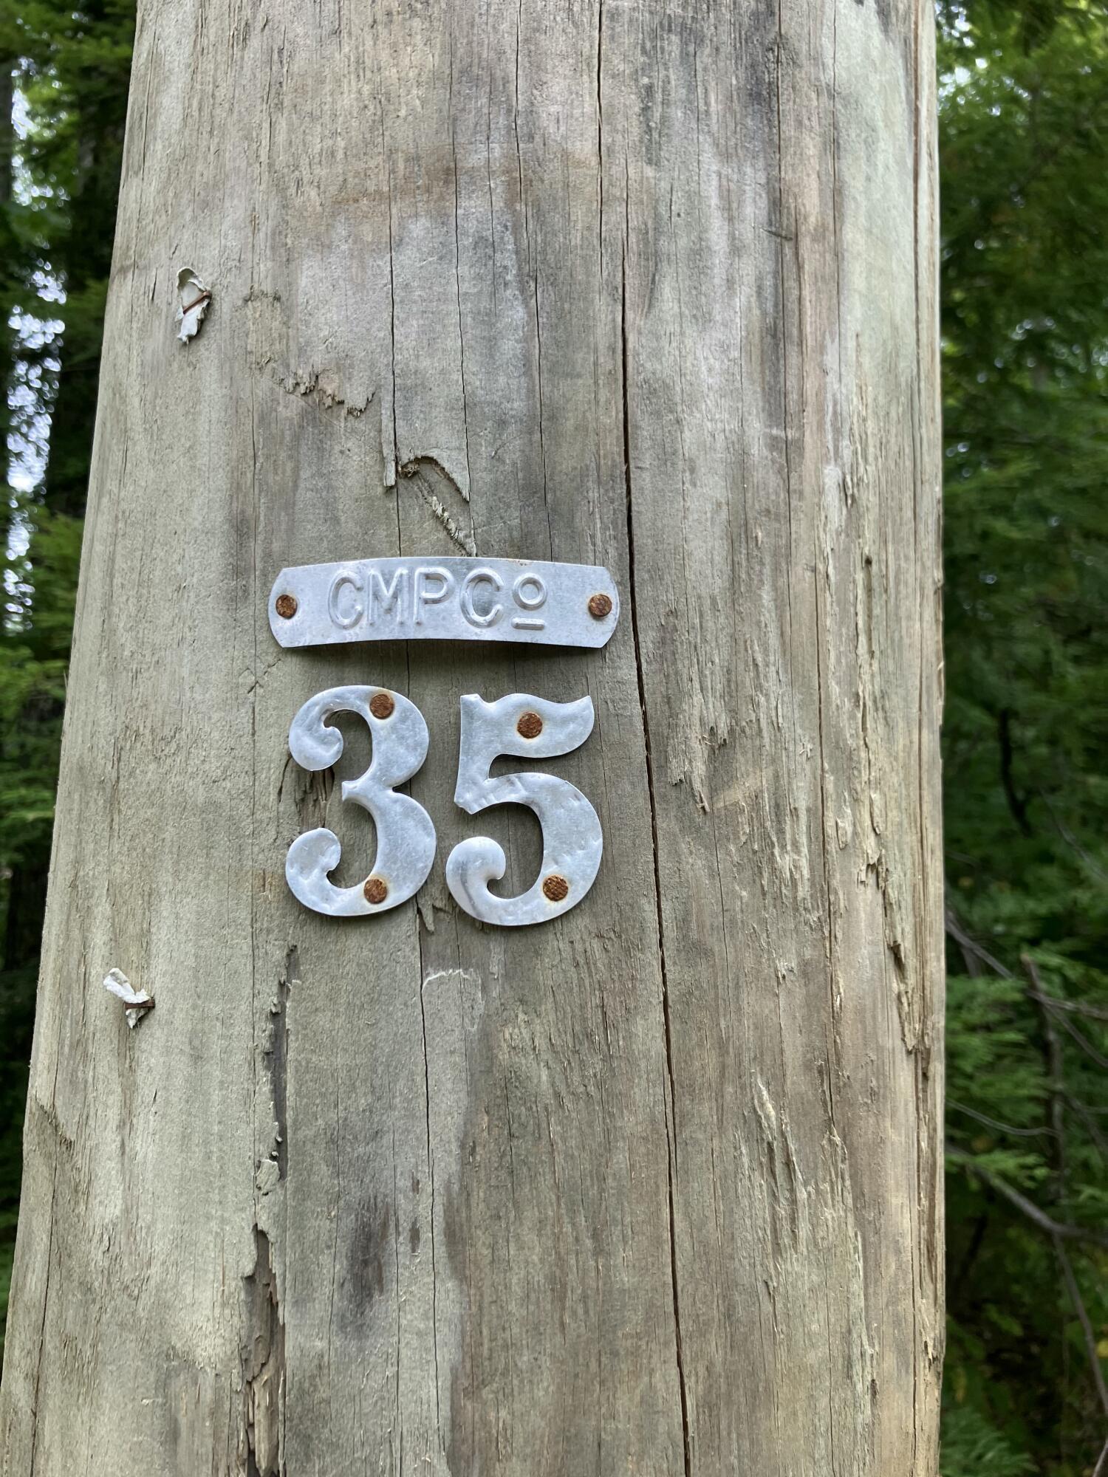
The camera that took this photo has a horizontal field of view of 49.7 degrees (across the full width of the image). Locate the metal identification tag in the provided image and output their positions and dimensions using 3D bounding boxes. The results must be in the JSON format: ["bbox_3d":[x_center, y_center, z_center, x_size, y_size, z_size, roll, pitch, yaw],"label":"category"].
[{"bbox_3d":[-0.026,-0.030,0.265,0.080,0.018,0.011,0,-8,4],"label":"metal identification tag"}]

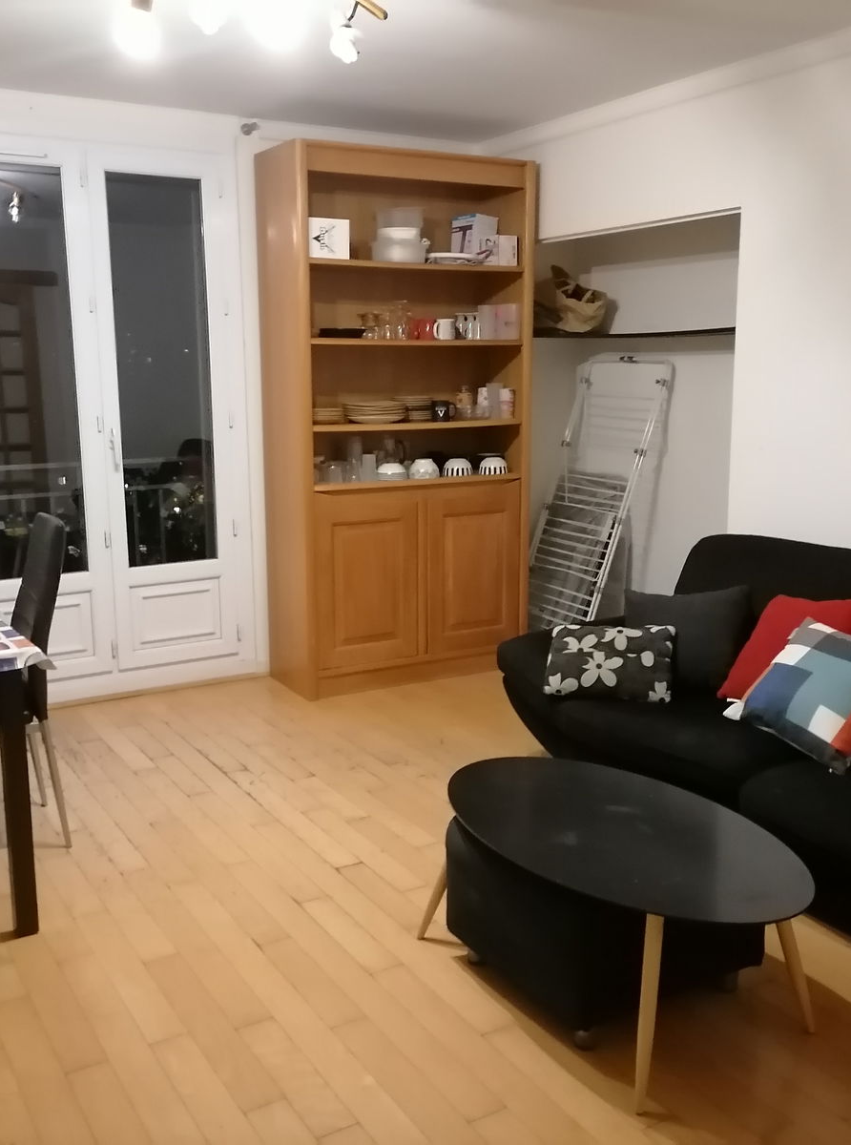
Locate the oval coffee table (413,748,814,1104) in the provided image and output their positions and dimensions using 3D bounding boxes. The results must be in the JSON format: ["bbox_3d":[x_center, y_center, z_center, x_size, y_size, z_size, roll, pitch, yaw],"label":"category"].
[{"bbox_3d":[0.420,0.765,2.643,0.586,0.382,1.051,-7,12,-30],"label":"oval coffee table"}]

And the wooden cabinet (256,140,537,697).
[{"bbox_3d":[-0.125,-0.679,5.287,1.180,2.328,0.478,-7,12,-30],"label":"wooden cabinet"}]

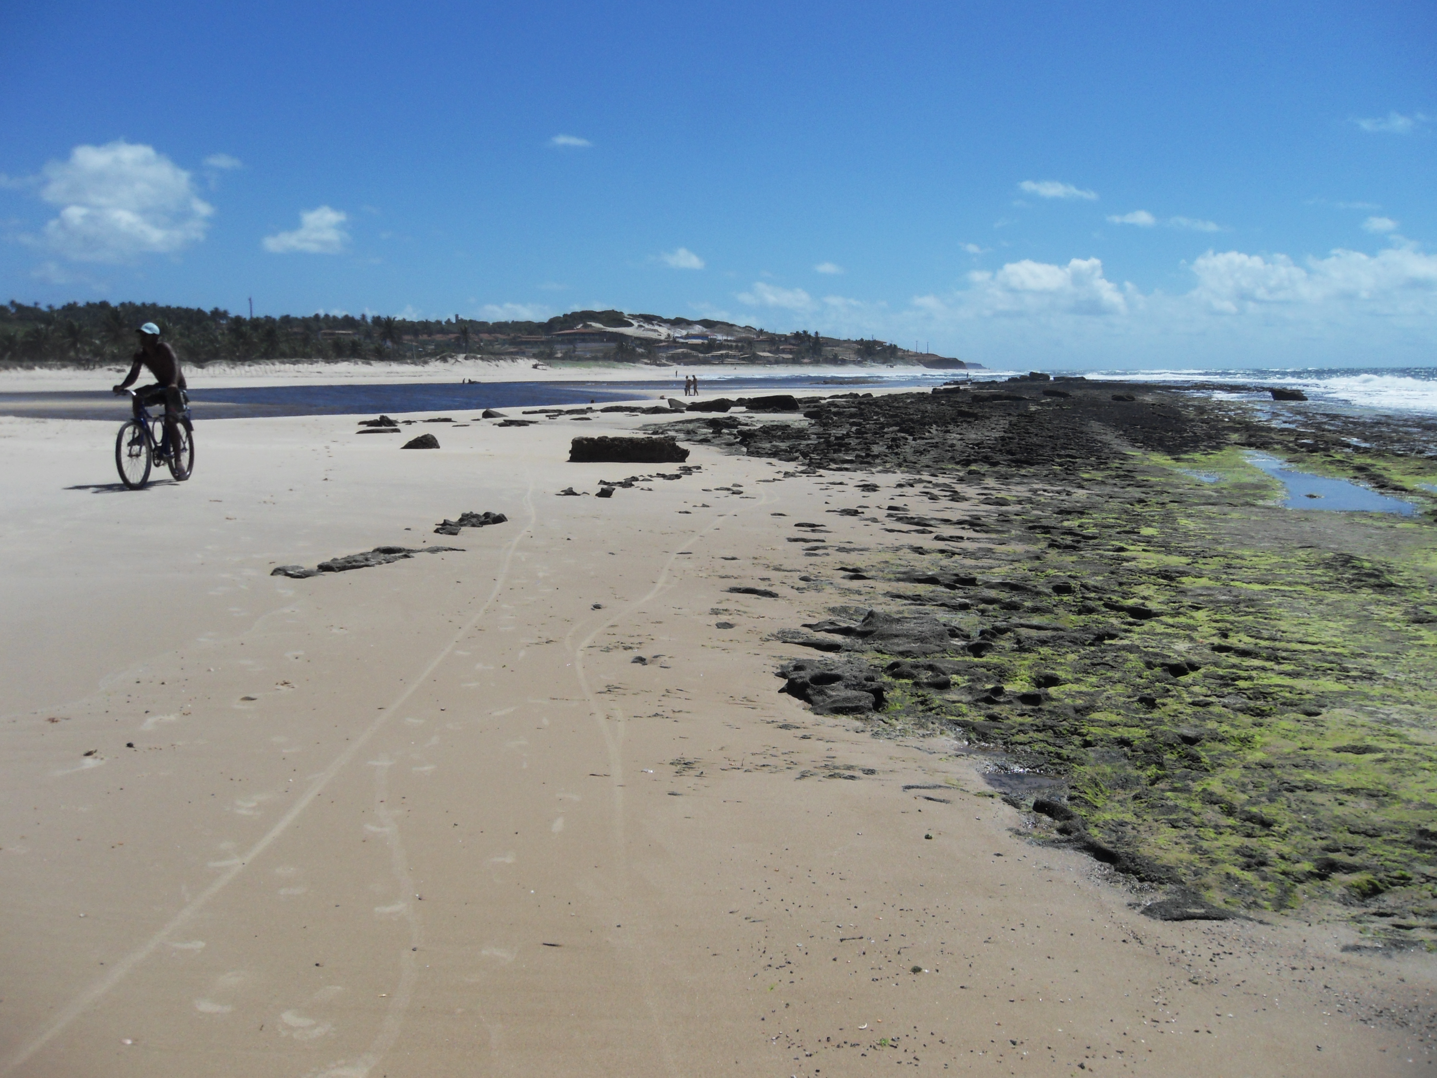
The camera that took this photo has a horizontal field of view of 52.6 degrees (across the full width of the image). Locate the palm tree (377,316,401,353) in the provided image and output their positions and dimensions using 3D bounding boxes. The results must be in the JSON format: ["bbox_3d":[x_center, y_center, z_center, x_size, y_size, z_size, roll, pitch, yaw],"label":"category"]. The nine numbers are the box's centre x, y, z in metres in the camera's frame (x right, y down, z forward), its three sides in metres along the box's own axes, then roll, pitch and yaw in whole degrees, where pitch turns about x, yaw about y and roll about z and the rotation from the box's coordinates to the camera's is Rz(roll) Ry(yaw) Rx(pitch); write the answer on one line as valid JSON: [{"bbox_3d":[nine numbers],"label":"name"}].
[{"bbox_3d":[-78.401,-48.433,344.504,5.500,8.700,5.500,-2,7,-13],"label":"palm tree"}]

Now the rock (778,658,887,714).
[{"bbox_3d":[0.523,0.660,6.672,0.470,0.140,0.580,0,7,0],"label":"rock"}]

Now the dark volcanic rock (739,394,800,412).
[{"bbox_3d":[2.037,-5.397,57.961,2.300,0.680,1.500,0,7,0],"label":"dark volcanic rock"}]

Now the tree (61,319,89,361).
[{"bbox_3d":[-130.523,-40.393,294.521,5.400,8.400,5.400,-3,7,-24],"label":"tree"}]

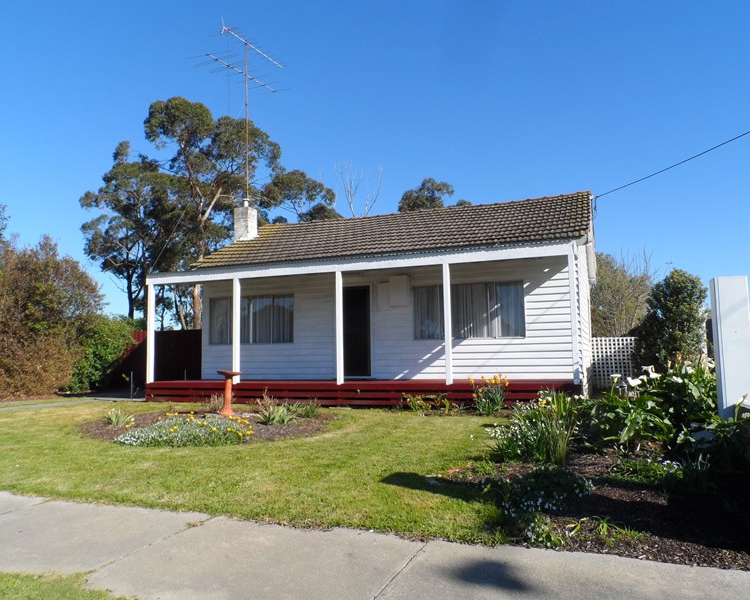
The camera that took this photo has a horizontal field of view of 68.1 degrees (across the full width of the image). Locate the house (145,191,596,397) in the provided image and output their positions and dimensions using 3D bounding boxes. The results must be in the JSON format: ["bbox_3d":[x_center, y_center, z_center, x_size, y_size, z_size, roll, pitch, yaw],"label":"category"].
[{"bbox_3d":[0.583,-0.142,14.615,9.550,5.130,7.900,-3,-6,22],"label":"house"}]

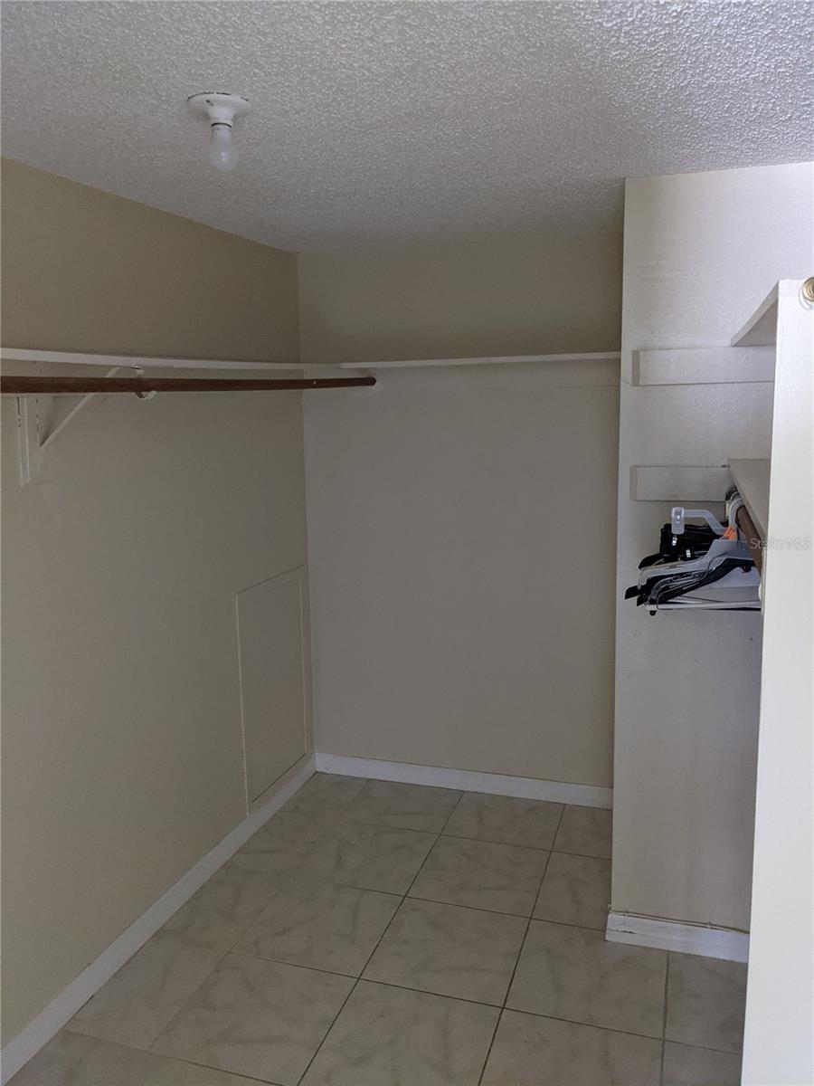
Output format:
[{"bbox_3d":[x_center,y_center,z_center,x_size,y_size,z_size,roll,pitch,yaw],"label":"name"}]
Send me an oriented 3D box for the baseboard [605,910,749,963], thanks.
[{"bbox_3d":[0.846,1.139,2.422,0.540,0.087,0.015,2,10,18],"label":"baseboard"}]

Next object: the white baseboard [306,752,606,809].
[{"bbox_3d":[0.231,0.974,3.481,1.314,0.089,0.015,2,10,18],"label":"white baseboard"}]

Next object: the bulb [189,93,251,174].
[{"bbox_3d":[-0.349,-0.758,1.586,0.115,0.125,0.115,-1,9,0],"label":"bulb"}]

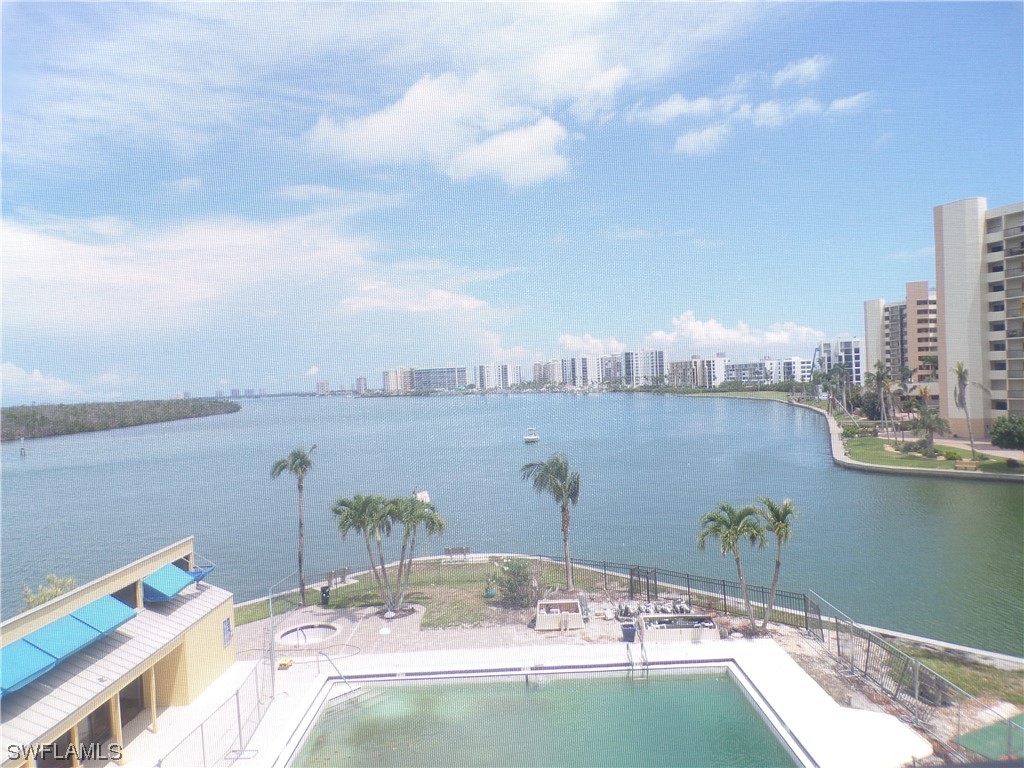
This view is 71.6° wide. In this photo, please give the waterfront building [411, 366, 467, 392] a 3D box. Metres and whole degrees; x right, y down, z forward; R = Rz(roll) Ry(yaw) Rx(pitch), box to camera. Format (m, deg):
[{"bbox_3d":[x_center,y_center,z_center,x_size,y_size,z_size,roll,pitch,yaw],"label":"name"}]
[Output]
[{"bbox_3d":[-99.498,-2.448,985.012,74.000,36.000,20.000,-2,0,14],"label":"waterfront building"}]

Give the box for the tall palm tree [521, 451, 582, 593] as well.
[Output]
[{"bbox_3d":[1.887,6.784,34.890,2.700,6.800,2.600,-2,0,0],"label":"tall palm tree"}]

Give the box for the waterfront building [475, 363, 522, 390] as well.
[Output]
[{"bbox_3d":[-17.531,-6.265,905.012,50.000,37.000,24.000,-2,0,23],"label":"waterfront building"}]

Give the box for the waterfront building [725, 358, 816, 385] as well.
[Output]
[{"bbox_3d":[166.181,-5.841,460.000,50.000,20.500,22.000,-2,0,45],"label":"waterfront building"}]

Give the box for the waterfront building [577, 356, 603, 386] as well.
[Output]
[{"bbox_3d":[82.118,-9.626,755.011,30.000,35.500,22.000,-2,0,30],"label":"waterfront building"}]

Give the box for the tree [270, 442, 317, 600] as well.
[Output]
[{"bbox_3d":[-10.565,6.868,34.190,2.000,7.600,2.000,-2,0,0],"label":"tree"}]

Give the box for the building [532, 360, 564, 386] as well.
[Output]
[{"bbox_3d":[44.421,-8.233,870.012,34.000,36.000,22.000,-2,0,30],"label":"building"}]

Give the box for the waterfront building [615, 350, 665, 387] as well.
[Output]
[{"bbox_3d":[117.340,-11.415,645.012,38.000,36.000,24.000,-2,0,23],"label":"waterfront building"}]

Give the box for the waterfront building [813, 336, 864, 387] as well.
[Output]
[{"bbox_3d":[148.191,-8.364,312.005,18.000,26.500,30.000,-2,0,-22],"label":"waterfront building"}]

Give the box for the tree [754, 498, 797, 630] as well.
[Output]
[{"bbox_3d":[10.608,7.235,28.589,1.700,5.200,1.800,-2,0,0],"label":"tree"}]

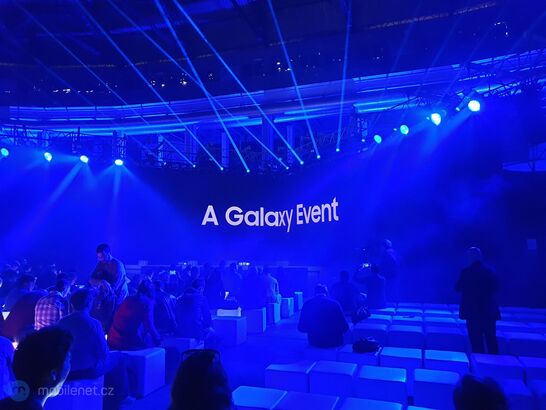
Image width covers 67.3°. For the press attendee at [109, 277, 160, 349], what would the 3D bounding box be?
[{"bbox_3d":[-1.812,1.694,5.517,0.600,1.330,0.720,-3,-6,22],"label":"press attendee"}]

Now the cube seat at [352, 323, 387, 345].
[{"bbox_3d":[1.565,2.163,6.472,0.455,0.455,0.455,-2,-5,19],"label":"cube seat"}]

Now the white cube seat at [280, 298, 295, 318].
[{"bbox_3d":[0.230,2.420,9.811,0.450,0.450,0.450,-3,-5,19],"label":"white cube seat"}]

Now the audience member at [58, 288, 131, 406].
[{"bbox_3d":[-1.817,1.557,4.342,0.530,1.330,0.870,-3,-7,19],"label":"audience member"}]

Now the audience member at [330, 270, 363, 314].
[{"bbox_3d":[1.361,1.844,7.532,0.560,1.268,0.680,-2,-5,19],"label":"audience member"}]

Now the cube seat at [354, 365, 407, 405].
[{"bbox_3d":[1.149,1.981,4.254,0.455,0.455,0.455,-2,-5,19],"label":"cube seat"}]

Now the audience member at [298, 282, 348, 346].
[{"bbox_3d":[0.713,1.689,5.542,0.620,1.270,0.720,-2,-5,12],"label":"audience member"}]

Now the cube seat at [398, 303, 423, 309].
[{"bbox_3d":[2.932,2.365,8.727,0.460,0.450,0.440,-3,-6,20],"label":"cube seat"}]

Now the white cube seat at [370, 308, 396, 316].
[{"bbox_3d":[2.106,2.255,7.870,0.450,0.460,0.440,-3,-7,19],"label":"white cube seat"}]

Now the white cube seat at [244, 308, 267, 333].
[{"bbox_3d":[-0.374,2.333,8.369,0.455,0.455,0.455,-2,-5,18],"label":"white cube seat"}]

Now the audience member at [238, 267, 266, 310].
[{"bbox_3d":[-0.386,1.924,8.478,0.540,1.287,0.680,-2,-5,18],"label":"audience member"}]

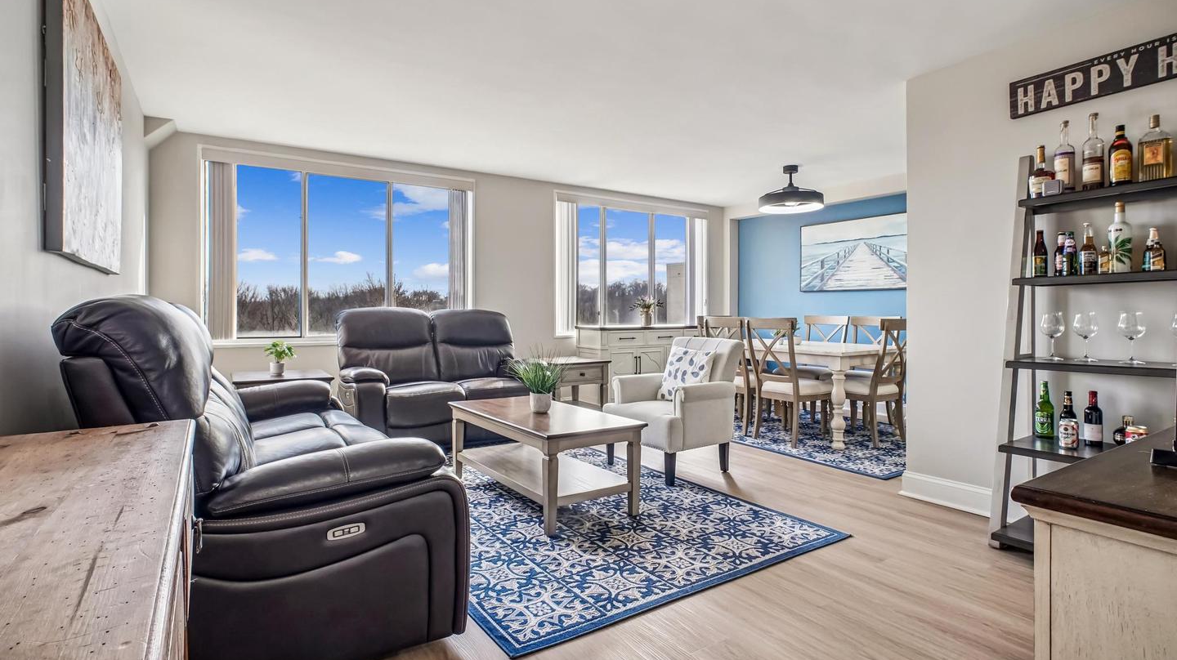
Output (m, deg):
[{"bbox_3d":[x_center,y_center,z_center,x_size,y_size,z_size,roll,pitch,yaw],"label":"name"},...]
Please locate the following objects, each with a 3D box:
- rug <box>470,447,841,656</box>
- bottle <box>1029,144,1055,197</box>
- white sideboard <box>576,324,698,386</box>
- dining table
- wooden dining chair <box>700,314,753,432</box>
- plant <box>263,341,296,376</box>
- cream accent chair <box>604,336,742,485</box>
[{"bbox_3d":[-0.199,0.964,3.203,1.820,0.010,2.680,-1,2,-34],"label":"rug"},{"bbox_3d":[2.092,-0.721,2.414,0.078,0.265,0.088,-1,2,-35],"label":"bottle"},{"bbox_3d":[0.690,0.425,5.640,1.580,0.930,0.460,-1,1,-31],"label":"white sideboard"},{"bbox_3d":[1.974,0.529,4.989,1.060,0.766,1.620,-1,2,-32],"label":"dining table"},{"bbox_3d":[1.440,0.398,4.800,0.560,1.010,0.490,-1,1,-30],"label":"wooden dining chair"},{"bbox_3d":[-2.275,0.210,3.850,0.210,0.260,0.210,-1,1,-30],"label":"plant"},{"bbox_3d":[0.596,0.504,3.599,0.750,0.875,0.720,-1,2,-35],"label":"cream accent chair"}]

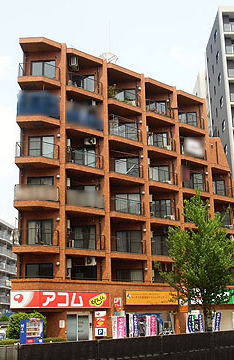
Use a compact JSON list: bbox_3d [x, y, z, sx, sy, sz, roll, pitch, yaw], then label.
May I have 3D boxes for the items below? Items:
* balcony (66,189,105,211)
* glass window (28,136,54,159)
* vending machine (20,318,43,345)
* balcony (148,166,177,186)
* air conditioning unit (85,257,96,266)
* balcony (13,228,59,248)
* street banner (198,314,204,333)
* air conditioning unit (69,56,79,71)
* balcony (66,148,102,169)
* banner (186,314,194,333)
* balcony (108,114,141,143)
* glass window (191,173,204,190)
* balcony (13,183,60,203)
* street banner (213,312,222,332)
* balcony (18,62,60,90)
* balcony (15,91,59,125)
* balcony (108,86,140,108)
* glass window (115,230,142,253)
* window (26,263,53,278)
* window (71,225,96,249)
[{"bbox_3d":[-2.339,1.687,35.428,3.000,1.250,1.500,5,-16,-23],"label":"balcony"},{"bbox_3d":[-5.148,-2.160,35.857,1.762,1.762,0.099,-2,-15,3],"label":"glass window"},{"bbox_3d":[-4.828,8.847,29.794,1.154,1.830,0.650,12,-19,-40],"label":"vending machine"},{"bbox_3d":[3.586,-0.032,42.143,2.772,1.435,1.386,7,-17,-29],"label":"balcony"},{"bbox_3d":[-1.780,5.623,36.136,0.772,0.564,0.297,-2,-15,3],"label":"air conditioning unit"},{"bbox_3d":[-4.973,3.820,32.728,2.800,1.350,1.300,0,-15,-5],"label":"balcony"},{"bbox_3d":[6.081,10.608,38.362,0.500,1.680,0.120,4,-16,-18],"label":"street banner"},{"bbox_3d":[-2.986,-8.215,37.364,0.360,0.580,0.820,-2,-15,3],"label":"air conditioning unit"},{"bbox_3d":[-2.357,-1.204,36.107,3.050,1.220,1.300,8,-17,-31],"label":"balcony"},{"bbox_3d":[5.300,10.599,37.895,0.720,1.800,0.080,8,-17,-31],"label":"banner"},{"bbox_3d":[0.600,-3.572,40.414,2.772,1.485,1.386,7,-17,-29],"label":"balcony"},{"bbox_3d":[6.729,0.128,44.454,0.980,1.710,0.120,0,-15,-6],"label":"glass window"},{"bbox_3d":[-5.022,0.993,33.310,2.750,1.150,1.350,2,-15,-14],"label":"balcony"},{"bbox_3d":[7.685,11.007,39.975,0.720,1.800,0.080,8,-17,-31],"label":"street banner"},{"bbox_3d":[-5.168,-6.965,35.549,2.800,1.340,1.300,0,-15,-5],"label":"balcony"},{"bbox_3d":[-5.260,-4.773,35.916,2.821,2.178,1.337,0,-15,-4],"label":"balcony"},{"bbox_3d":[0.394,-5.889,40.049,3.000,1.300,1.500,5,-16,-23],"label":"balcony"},{"bbox_3d":[0.792,4.446,38.151,1.860,1.720,0.120,0,-15,-5],"label":"glass window"},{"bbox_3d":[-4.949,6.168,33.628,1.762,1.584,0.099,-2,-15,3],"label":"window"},{"bbox_3d":[-2.314,4.021,36.854,1.693,1.762,0.099,-2,-15,3],"label":"window"}]

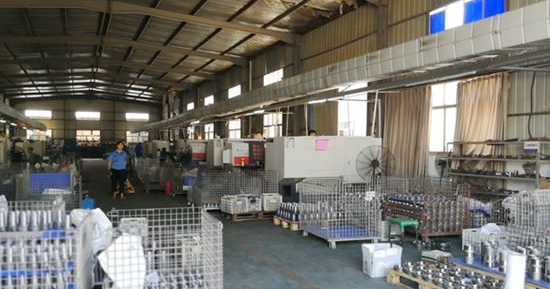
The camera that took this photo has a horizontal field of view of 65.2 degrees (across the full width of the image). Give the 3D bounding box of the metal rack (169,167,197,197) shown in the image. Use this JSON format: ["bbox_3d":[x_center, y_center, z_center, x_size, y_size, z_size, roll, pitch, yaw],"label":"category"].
[{"bbox_3d":[-2.555,1.010,12.190,0.880,0.820,0.820,0,0,-25],"label":"metal rack"}]

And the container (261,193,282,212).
[{"bbox_3d":[-0.060,1.140,8.470,0.360,0.290,0.460,0,0,-9],"label":"container"}]

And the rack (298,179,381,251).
[{"bbox_3d":[0.983,1.035,6.628,0.845,0.880,1.037,0,0,-18],"label":"rack"}]

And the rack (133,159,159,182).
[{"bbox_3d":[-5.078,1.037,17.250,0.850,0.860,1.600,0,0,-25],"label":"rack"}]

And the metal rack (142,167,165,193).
[{"bbox_3d":[-3.618,1.040,12.900,0.650,0.770,0.780,0,0,-25],"label":"metal rack"}]

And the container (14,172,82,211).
[{"bbox_3d":[-4.176,1.012,7.987,1.035,0.870,0.840,0,0,-26],"label":"container"}]

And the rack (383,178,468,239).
[{"bbox_3d":[2.481,1.045,7.160,0.850,0.880,1.080,0,0,-18],"label":"rack"}]

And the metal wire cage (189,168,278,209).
[{"bbox_3d":[-0.920,1.000,9.570,1.680,0.850,1.050,0,0,-25],"label":"metal wire cage"}]

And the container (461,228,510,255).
[{"bbox_3d":[2.800,1.290,5.640,0.400,0.290,0.500,0,0,-23],"label":"container"}]

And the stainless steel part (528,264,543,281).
[{"bbox_3d":[2.435,1.187,4.020,0.107,0.190,0.107,0,0,-25],"label":"stainless steel part"}]

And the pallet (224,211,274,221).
[{"bbox_3d":[-0.460,1.397,8.815,1.120,0.150,0.800,0,0,-25],"label":"pallet"}]

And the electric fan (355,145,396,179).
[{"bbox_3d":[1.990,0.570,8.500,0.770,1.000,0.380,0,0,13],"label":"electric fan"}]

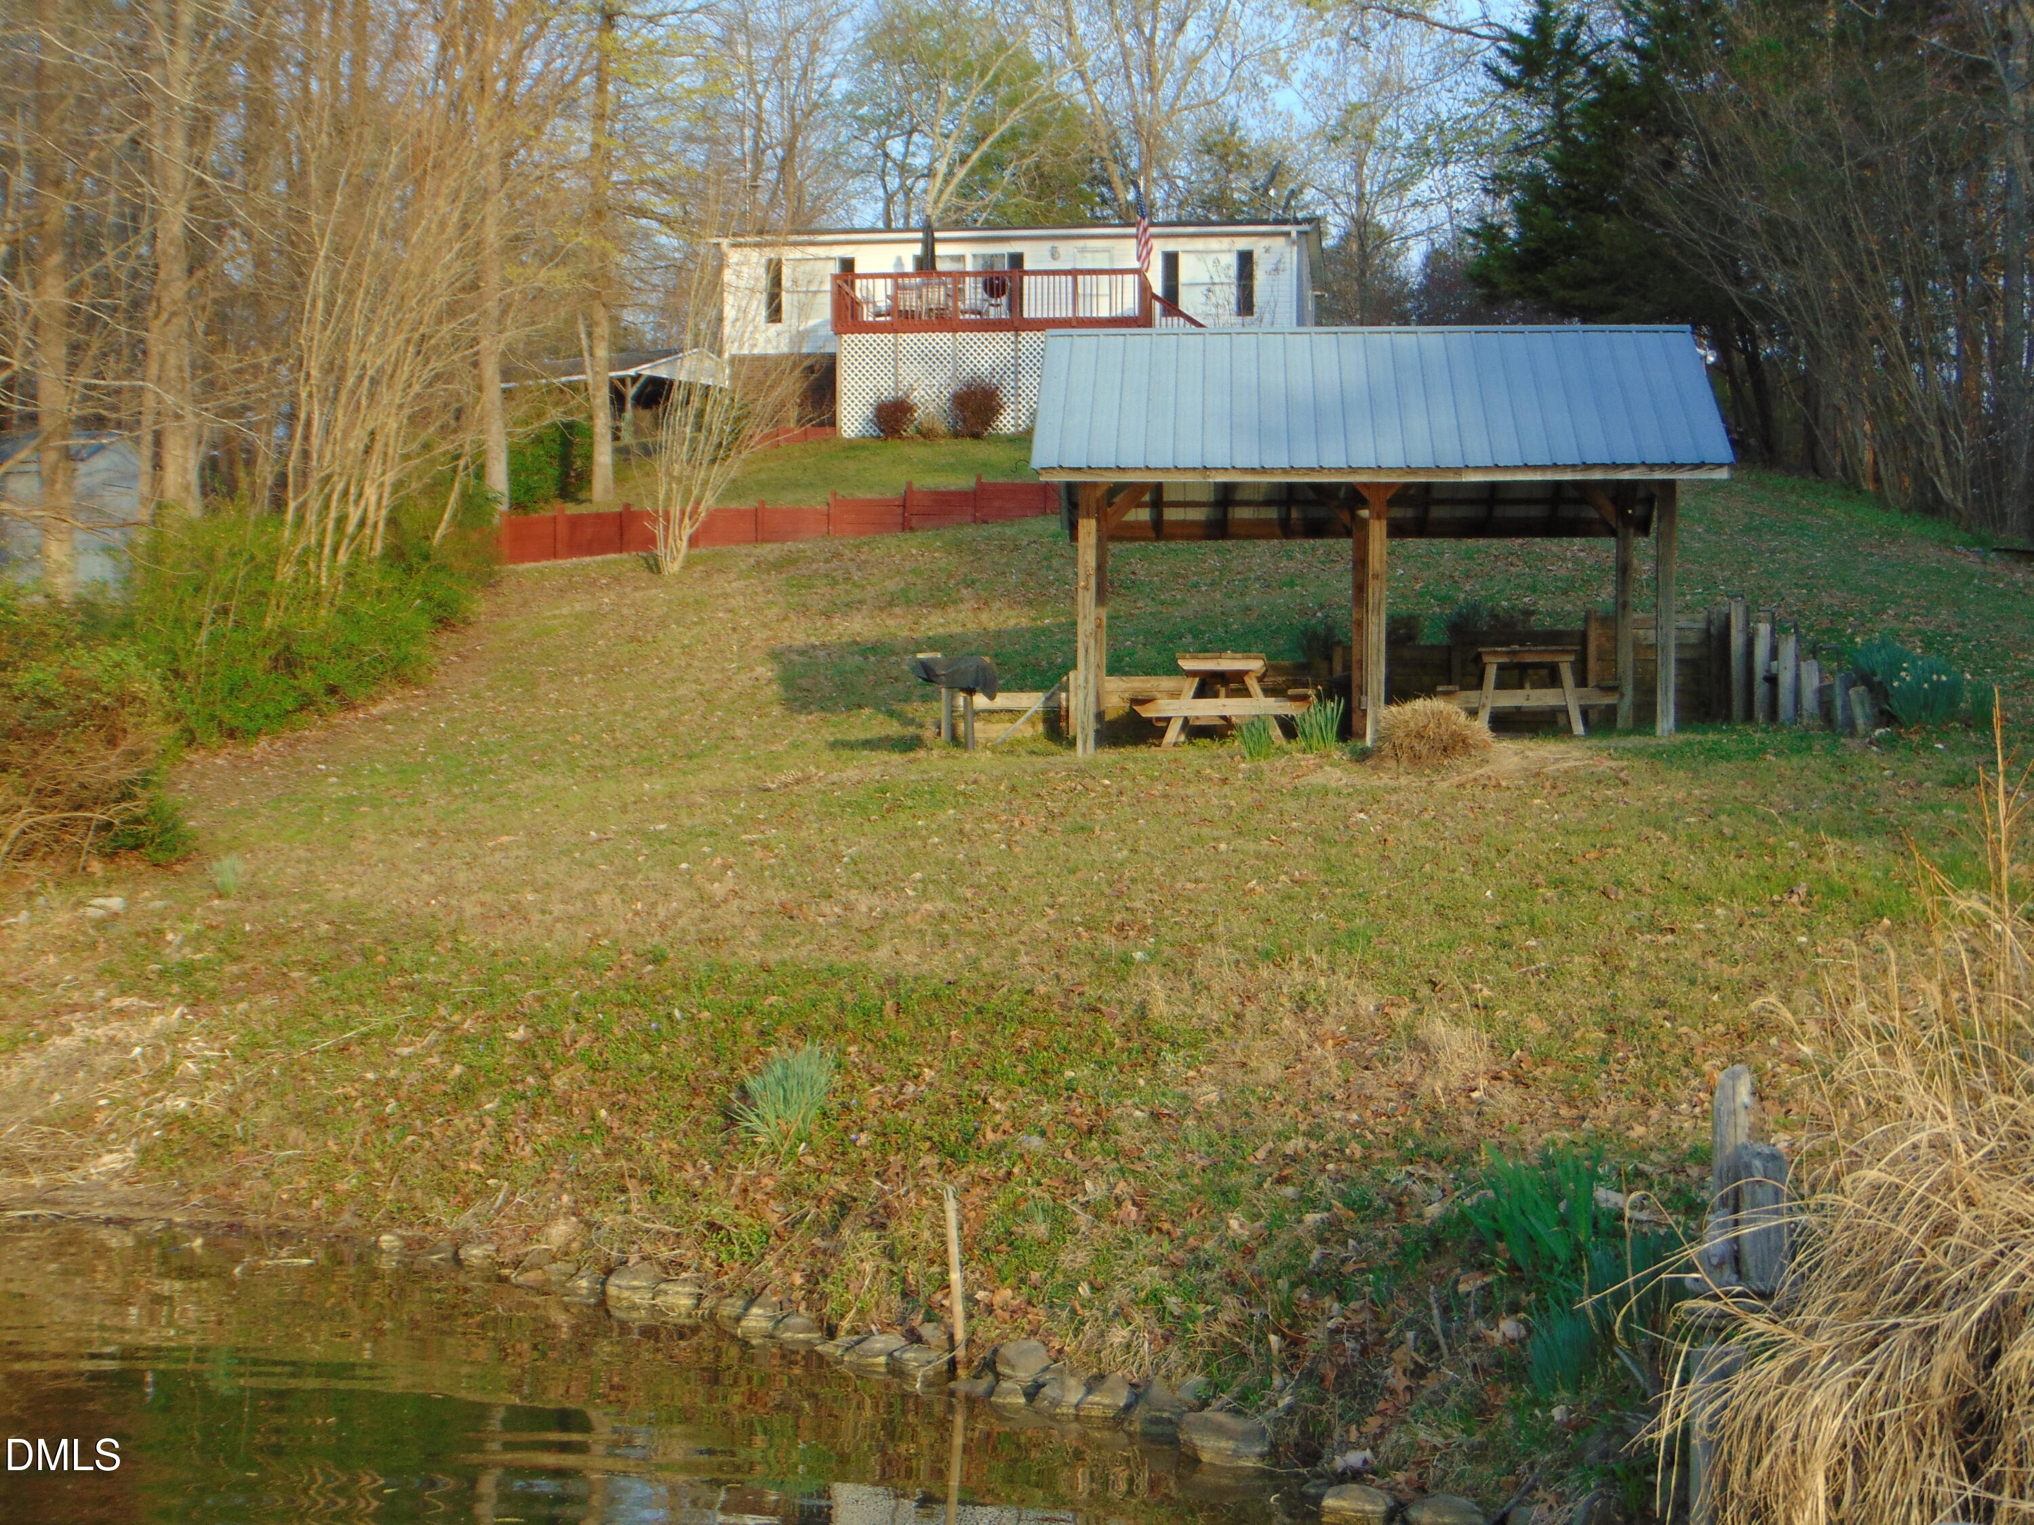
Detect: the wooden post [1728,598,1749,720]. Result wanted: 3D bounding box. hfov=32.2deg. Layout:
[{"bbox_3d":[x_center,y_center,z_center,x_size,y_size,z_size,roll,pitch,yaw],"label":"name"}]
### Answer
[{"bbox_3d":[6.457,-0.905,31.500,0.145,1.115,0.145,0,-2,3],"label":"wooden post"}]

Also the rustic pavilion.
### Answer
[{"bbox_3d":[3.033,-1.893,30.433,5.540,3.740,5.100,0,-2,3],"label":"rustic pavilion"}]

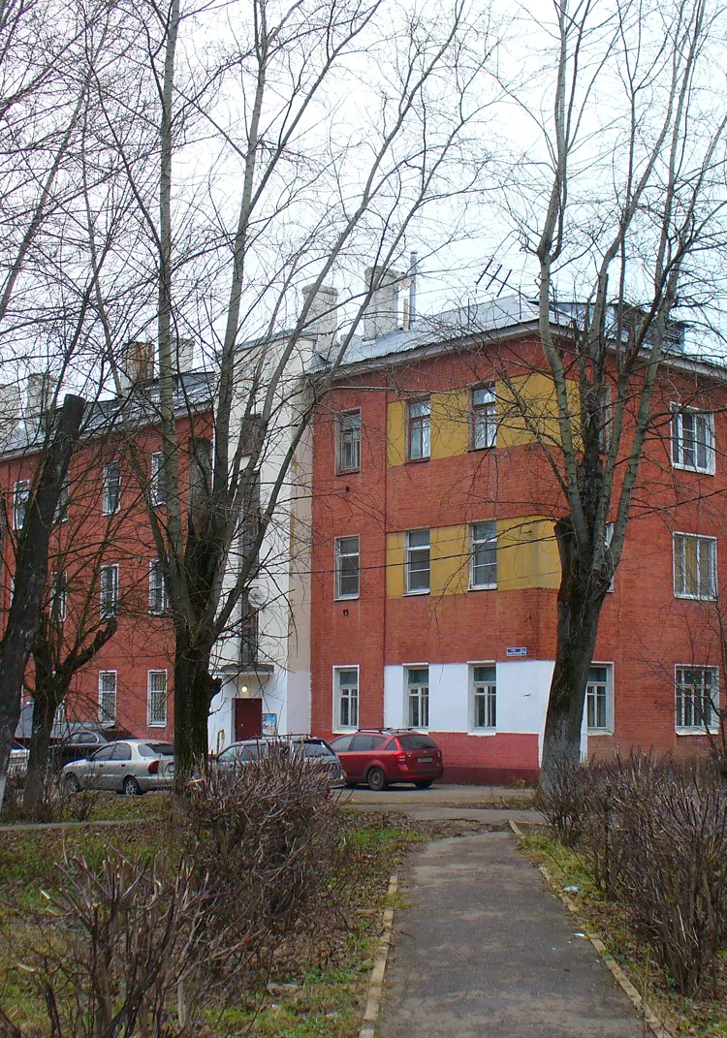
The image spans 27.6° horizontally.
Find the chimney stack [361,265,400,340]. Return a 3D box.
[{"bbox_3d":[0.581,-7.296,51.114,1.060,2.565,0.640,7,-10,-42],"label":"chimney stack"}]

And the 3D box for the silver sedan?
[{"bbox_3d":[-6.228,6.505,39.000,4.240,1.430,1.680,-6,-10,44],"label":"silver sedan"}]

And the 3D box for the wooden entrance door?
[{"bbox_3d":[-3.530,6.567,45.372,0.120,2.100,1.280,7,-10,-42],"label":"wooden entrance door"}]

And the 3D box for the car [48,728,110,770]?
[{"bbox_3d":[-7.877,7.204,45.000,1.750,1.430,4.600,7,-10,-43],"label":"car"}]

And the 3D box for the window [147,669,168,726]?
[{"bbox_3d":[-6.479,5.685,46.579,0.150,1.780,1.060,7,-10,-42],"label":"window"}]

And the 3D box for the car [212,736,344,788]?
[{"bbox_3d":[-2.521,5.972,36.500,1.700,1.480,4.350,7,-10,-43],"label":"car"}]

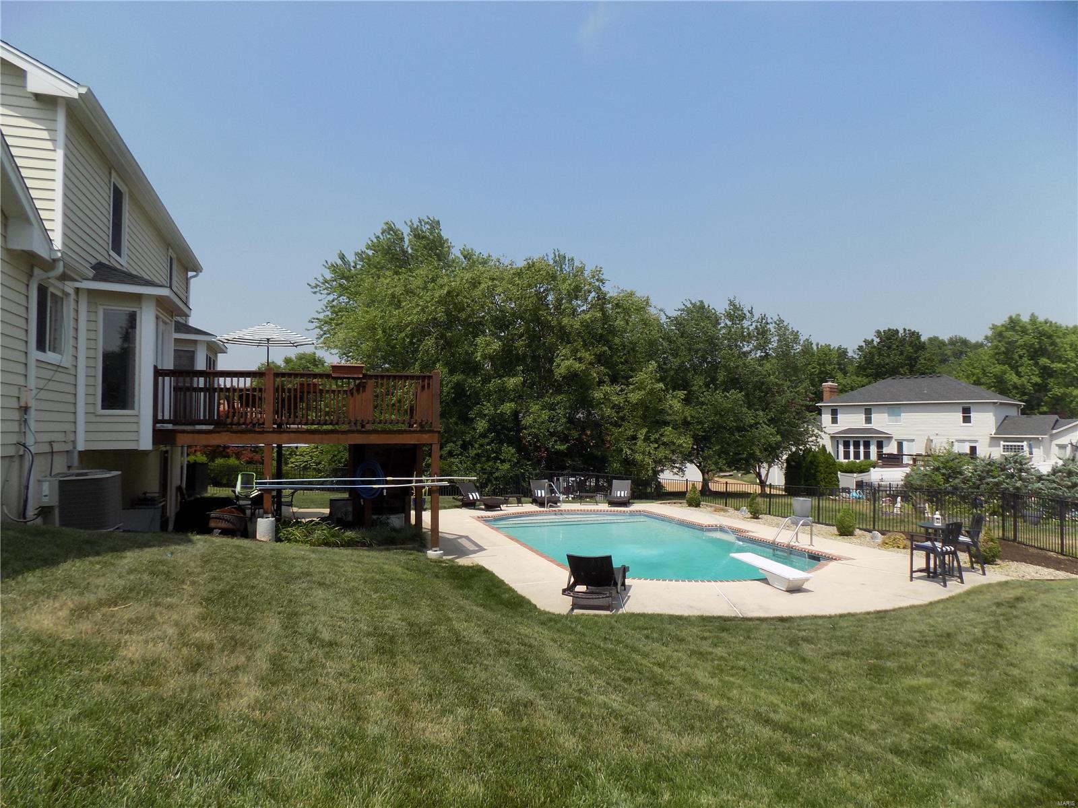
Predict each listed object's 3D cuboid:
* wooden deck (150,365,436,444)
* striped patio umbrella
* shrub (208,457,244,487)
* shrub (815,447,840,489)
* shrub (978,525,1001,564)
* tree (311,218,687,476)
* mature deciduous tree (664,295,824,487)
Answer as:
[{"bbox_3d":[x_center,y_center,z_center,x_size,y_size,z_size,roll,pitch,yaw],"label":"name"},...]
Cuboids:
[{"bbox_3d":[-5.622,0.104,16.178,5.628,1.431,6.409,1,-2,-18],"label":"wooden deck"},{"bbox_3d":[-6.422,-0.667,16.930,2.330,2.515,2.330,1,-2,-21],"label":"striped patio umbrella"},{"bbox_3d":[-16.002,3.545,36.428,1.850,1.633,1.800,1,-2,-24],"label":"shrub"},{"bbox_3d":[14.484,3.261,35.940,1.300,2.240,1.300,0,-2,22],"label":"shrub"},{"bbox_3d":[9.814,3.065,15.629,0.640,0.794,0.640,-1,-2,32],"label":"shrub"},{"bbox_3d":[-2.004,-2.362,35.592,17.500,13.664,13.000,0,-2,-3],"label":"tree"},{"bbox_3d":[9.764,-0.320,34.537,7.600,9.365,7.200,0,-2,16],"label":"mature deciduous tree"}]

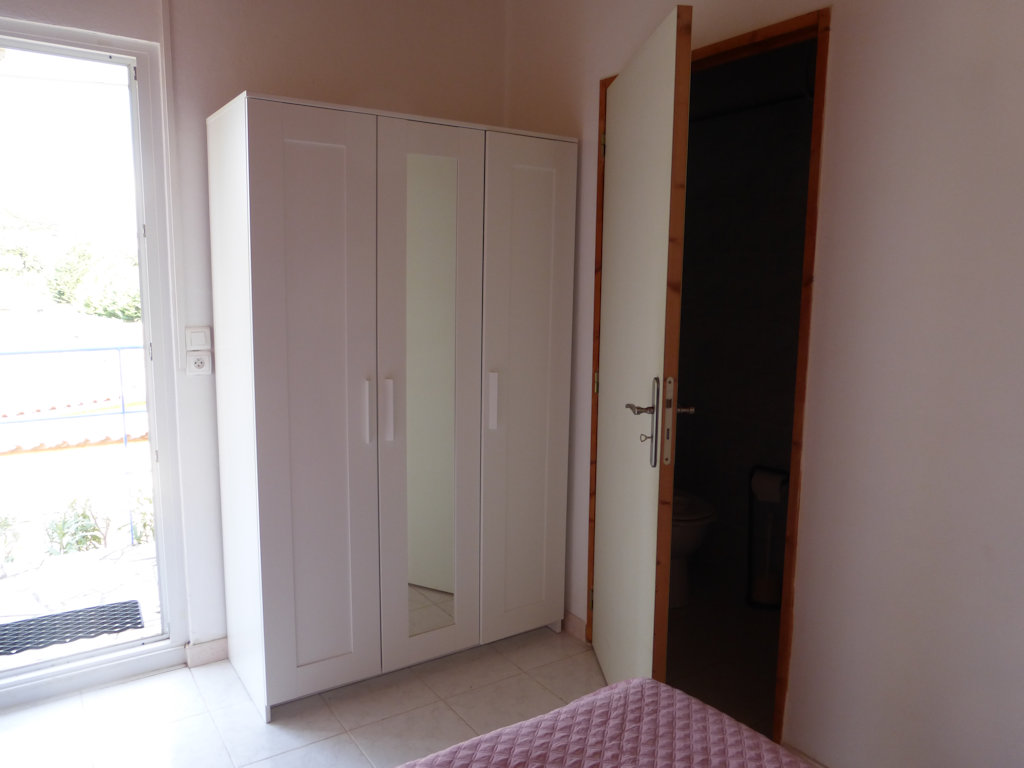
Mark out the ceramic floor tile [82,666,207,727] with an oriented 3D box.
[{"bbox_3d":[-1.192,1.046,2.312,0.330,0.010,0.330,-4,9,-34],"label":"ceramic floor tile"}]

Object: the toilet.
[{"bbox_3d":[0.632,0.555,3.268,0.370,0.780,0.660,-4,9,-34],"label":"toilet"}]

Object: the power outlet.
[{"bbox_3d":[-1.075,-0.073,2.434,0.080,0.080,0.030,-4,9,-34],"label":"power outlet"}]

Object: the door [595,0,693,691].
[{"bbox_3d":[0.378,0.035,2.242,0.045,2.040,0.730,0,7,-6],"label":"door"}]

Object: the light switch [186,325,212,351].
[{"bbox_3d":[-1.073,-0.155,2.424,0.080,0.080,0.030,-4,9,-34],"label":"light switch"}]

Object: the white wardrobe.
[{"bbox_3d":[-0.405,0.057,2.614,1.170,1.900,0.500,-4,9,-34],"label":"white wardrobe"}]

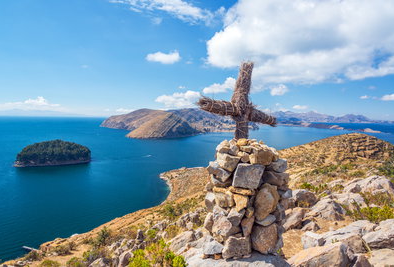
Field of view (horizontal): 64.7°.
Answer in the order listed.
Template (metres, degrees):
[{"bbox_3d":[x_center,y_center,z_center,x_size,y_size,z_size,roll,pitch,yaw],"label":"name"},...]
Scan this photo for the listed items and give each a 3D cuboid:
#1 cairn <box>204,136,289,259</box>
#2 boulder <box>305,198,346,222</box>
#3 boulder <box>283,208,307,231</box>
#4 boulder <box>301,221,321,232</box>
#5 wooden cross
[{"bbox_3d":[0.551,0.672,3.644,0.920,1.240,0.820,1,3,5],"label":"cairn"},{"bbox_3d":[2.223,1.315,5.383,0.620,0.310,0.500,1,3,10],"label":"boulder"},{"bbox_3d":[1.498,1.322,4.783,0.340,0.270,0.360,1,3,10],"label":"boulder"},{"bbox_3d":[1.709,1.401,4.687,0.250,0.150,0.200,1,3,15],"label":"boulder"},{"bbox_3d":[0.532,-0.385,3.634,1.000,0.880,0.170,3,2,-28],"label":"wooden cross"}]

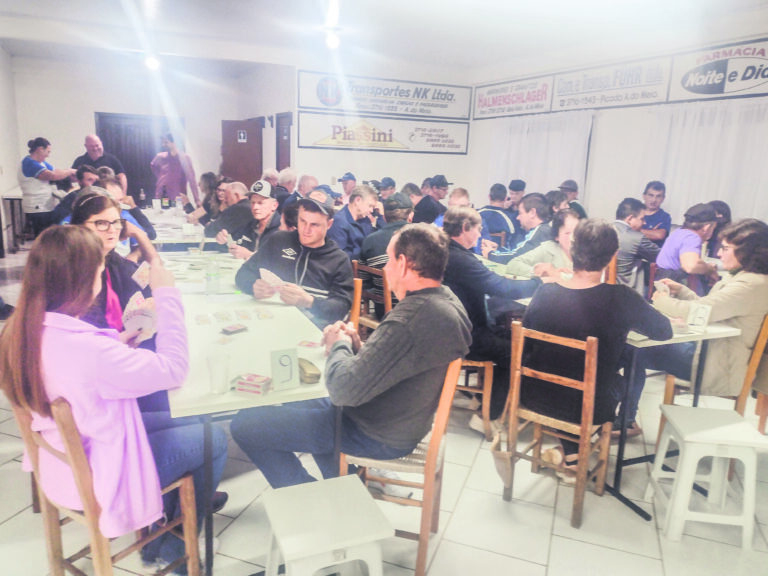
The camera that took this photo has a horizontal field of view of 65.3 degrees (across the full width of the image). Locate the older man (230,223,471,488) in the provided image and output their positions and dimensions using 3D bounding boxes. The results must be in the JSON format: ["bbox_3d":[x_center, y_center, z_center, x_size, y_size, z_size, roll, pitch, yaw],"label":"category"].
[{"bbox_3d":[-0.135,0.390,2.376,0.880,1.328,0.580,6,13,16],"label":"older man"}]

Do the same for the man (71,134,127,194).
[{"bbox_3d":[-3.290,-0.913,6.991,0.600,1.694,0.380,-2,13,-17],"label":"man"}]

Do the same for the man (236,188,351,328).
[{"bbox_3d":[-0.535,0.167,3.222,0.630,1.378,0.800,12,16,39],"label":"man"}]

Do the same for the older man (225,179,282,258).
[{"bbox_3d":[-0.893,-0.093,4.396,0.800,1.350,0.550,-7,15,-36],"label":"older man"}]

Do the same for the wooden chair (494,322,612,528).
[{"bbox_3d":[0.822,0.574,2.759,0.380,0.870,0.420,11,15,35],"label":"wooden chair"}]

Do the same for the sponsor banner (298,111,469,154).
[{"bbox_3d":[0.081,-2.466,9.629,2.970,0.530,0.030,-3,13,-23],"label":"sponsor banner"}]

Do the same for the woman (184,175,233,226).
[{"bbox_3d":[-1.807,-0.483,6.191,0.750,1.302,0.520,-5,14,-30],"label":"woman"}]

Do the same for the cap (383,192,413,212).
[{"bbox_3d":[0.110,-0.576,4.001,0.185,0.130,0.260,6,13,17],"label":"cap"}]

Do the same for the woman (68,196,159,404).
[{"bbox_3d":[-1.042,0.303,2.505,0.760,1.376,0.560,6,13,18],"label":"woman"}]

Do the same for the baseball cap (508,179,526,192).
[{"bbox_3d":[1.549,-1.186,6.968,0.190,0.115,0.250,9,14,29],"label":"baseball cap"}]

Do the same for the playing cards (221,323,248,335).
[{"bbox_3d":[-0.647,0.175,2.596,0.062,0.018,0.092,12,16,40],"label":"playing cards"}]

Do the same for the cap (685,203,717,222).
[{"bbox_3d":[2.329,-0.555,4.400,0.250,0.130,0.180,14,8,-17],"label":"cap"}]

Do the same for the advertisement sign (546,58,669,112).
[{"bbox_3d":[2.403,-2.186,6.522,0.030,0.431,1.724,-3,13,-23],"label":"advertisement sign"}]

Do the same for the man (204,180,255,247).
[{"bbox_3d":[-1.363,-0.279,5.351,0.800,1.290,0.560,-2,13,-17],"label":"man"}]

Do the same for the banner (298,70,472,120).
[{"bbox_3d":[0.103,-3.029,9.507,2.980,0.530,0.030,-3,13,-23],"label":"banner"}]

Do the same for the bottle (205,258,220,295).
[{"bbox_3d":[-0.967,-0.063,3.359,0.070,0.216,0.070,7,13,22],"label":"bottle"}]

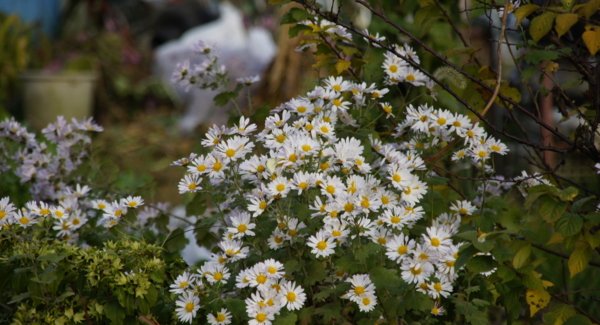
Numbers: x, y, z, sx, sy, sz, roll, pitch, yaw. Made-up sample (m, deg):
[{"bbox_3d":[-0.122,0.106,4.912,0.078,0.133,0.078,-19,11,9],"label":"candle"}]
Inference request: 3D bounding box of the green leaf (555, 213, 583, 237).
[{"bbox_3d":[0.360,0.085,6.700,0.038,0.032,0.018,0,7,0],"label":"green leaf"}]

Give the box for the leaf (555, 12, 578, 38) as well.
[{"bbox_3d":[0.357,-0.184,6.700,0.032,0.032,0.015,0,7,0],"label":"leaf"}]

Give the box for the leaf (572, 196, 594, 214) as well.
[{"bbox_3d":[0.431,0.064,7.600,0.034,0.027,0.020,3,6,26],"label":"leaf"}]

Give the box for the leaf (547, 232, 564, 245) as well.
[{"bbox_3d":[0.343,0.102,6.700,0.024,0.019,0.015,0,7,0],"label":"leaf"}]

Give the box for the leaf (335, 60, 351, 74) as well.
[{"bbox_3d":[0.065,-0.146,7.600,0.024,0.021,0.014,0,3,0],"label":"leaf"}]

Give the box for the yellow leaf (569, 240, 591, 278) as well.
[{"bbox_3d":[0.425,0.146,7.600,0.030,0.058,0.020,27,0,4],"label":"yellow leaf"}]

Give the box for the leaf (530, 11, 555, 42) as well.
[{"bbox_3d":[0.325,-0.182,6.700,0.032,0.040,0.015,0,7,0],"label":"leaf"}]

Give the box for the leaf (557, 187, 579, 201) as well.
[{"bbox_3d":[0.359,0.043,6.700,0.029,0.019,0.022,0,7,0],"label":"leaf"}]

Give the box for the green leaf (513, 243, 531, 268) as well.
[{"bbox_3d":[0.335,0.142,7.550,0.021,0.042,0.015,29,0,4],"label":"green leaf"}]

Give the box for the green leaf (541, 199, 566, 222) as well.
[{"bbox_3d":[0.383,0.074,7.550,0.038,0.036,0.020,0,3,0],"label":"green leaf"}]

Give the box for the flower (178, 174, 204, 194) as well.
[{"bbox_3d":[-0.168,0.032,7.650,0.039,0.036,0.015,2,-26,20],"label":"flower"}]

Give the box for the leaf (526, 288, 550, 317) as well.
[{"bbox_3d":[0.363,0.213,7.600,0.035,0.044,0.018,15,0,2],"label":"leaf"}]

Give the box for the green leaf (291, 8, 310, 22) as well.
[{"bbox_3d":[0.001,-0.225,7.600,0.030,0.021,0.018,0,3,0],"label":"green leaf"}]

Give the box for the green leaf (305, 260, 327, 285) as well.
[{"bbox_3d":[0.021,0.151,6.850,0.030,0.036,0.015,0,7,0],"label":"green leaf"}]

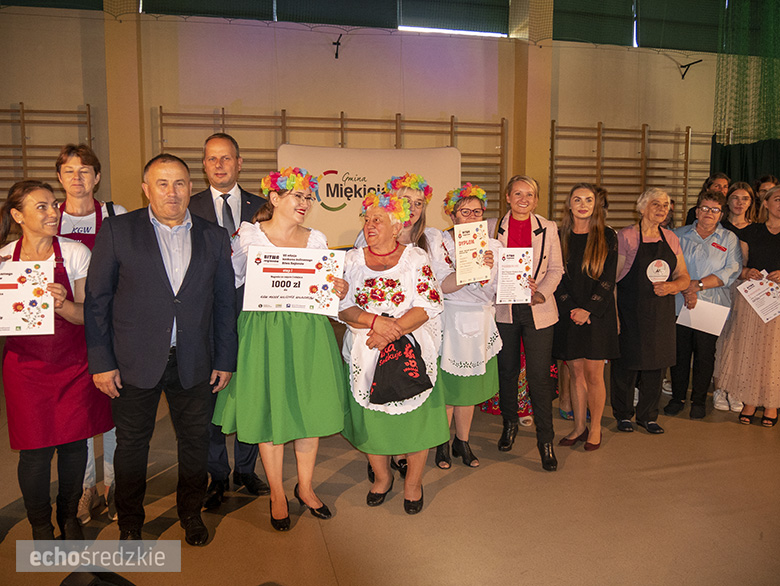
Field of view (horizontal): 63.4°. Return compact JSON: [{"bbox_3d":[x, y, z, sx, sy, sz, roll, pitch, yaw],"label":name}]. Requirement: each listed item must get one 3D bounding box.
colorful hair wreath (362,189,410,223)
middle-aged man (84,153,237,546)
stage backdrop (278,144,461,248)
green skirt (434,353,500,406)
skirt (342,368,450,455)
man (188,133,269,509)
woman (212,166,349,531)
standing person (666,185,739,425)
[{"bbox_3d":[-0.022,-0.412,3.036,0.235,0.100,0.230,18,7,-2],"label":"colorful hair wreath"},{"bbox_3d":[-1.033,0.252,2.841,0.650,1.717,0.360,-3,8,-24],"label":"middle-aged man"},{"bbox_3d":[-0.265,-0.721,8.174,2.360,2.330,0.450,-2,7,-12],"label":"stage backdrop"},{"bbox_3d":[0.430,0.345,3.692,0.430,0.540,0.380,-1,7,-5],"label":"green skirt"},{"bbox_3d":[0.033,0.463,3.206,0.500,0.570,0.420,1,7,10],"label":"skirt"},{"bbox_3d":[-0.841,0.130,3.249,0.540,1.858,0.360,-2,7,-16],"label":"man"},{"bbox_3d":[-0.523,0.247,3.043,0.600,1.677,0.500,-2,7,-15],"label":"woman"},{"bbox_3d":[2.306,0.069,4.659,0.530,1.631,0.360,3,8,22],"label":"standing person"}]

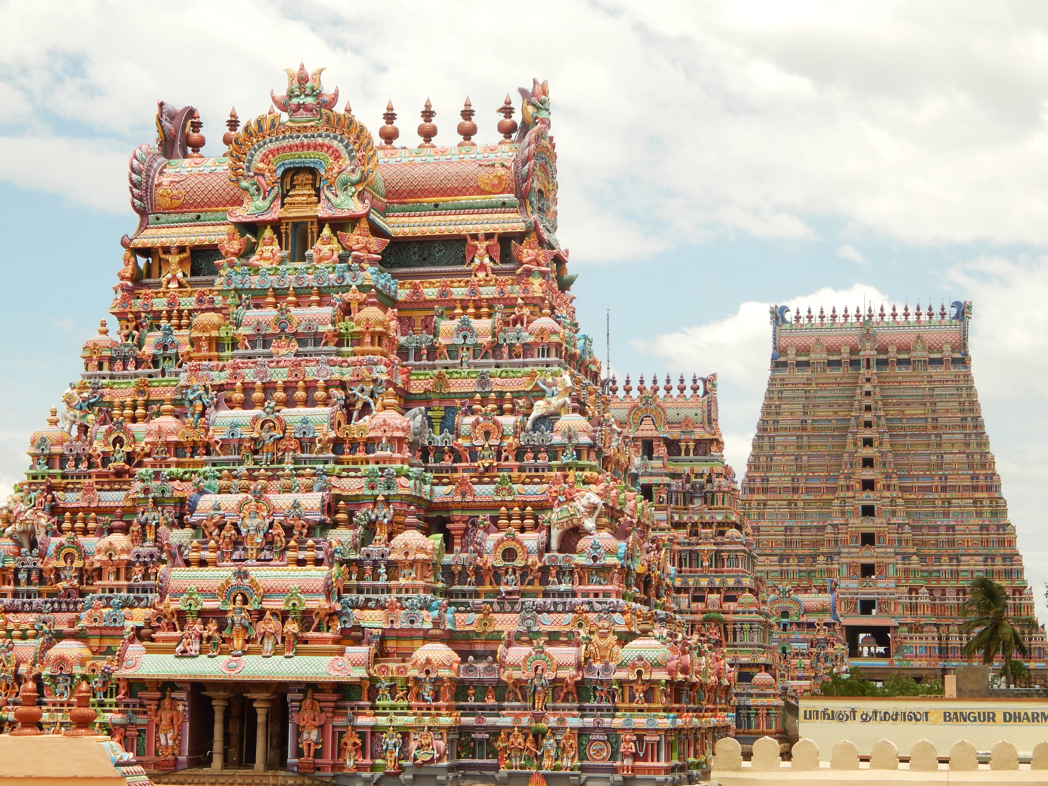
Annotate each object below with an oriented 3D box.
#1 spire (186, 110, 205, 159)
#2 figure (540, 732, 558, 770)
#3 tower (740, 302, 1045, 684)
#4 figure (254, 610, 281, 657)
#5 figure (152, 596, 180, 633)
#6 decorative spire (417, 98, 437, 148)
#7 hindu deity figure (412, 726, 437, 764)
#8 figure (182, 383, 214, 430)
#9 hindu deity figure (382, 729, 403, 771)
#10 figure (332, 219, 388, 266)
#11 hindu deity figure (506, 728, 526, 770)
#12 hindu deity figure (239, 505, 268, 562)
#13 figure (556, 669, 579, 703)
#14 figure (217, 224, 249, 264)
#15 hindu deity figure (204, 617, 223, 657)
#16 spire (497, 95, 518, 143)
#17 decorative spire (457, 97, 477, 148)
[{"bbox_3d":[-10.286,-8.095,65.363,0.615,1.651,0.615,-1,-9,13],"label":"spire"},{"bbox_3d":[0.693,9.930,57.973,0.485,1.113,0.400,-1,-9,11],"label":"figure"},{"bbox_3d":[51.851,22.063,314.035,51.500,72.000,30.000,-1,-9,11],"label":"tower"},{"bbox_3d":[-7.345,6.899,59.869,0.751,1.338,0.450,-1,-9,11],"label":"figure"},{"bbox_3d":[-9.552,5.906,55.705,0.720,0.989,0.480,-1,-9,13],"label":"figure"},{"bbox_3d":[-2.958,-8.225,63.685,0.599,1.635,0.599,1,-8,0],"label":"decorative spire"},{"bbox_3d":[-2.781,9.895,58.645,0.691,1.103,0.500,-1,-9,11],"label":"hindu deity figure"},{"bbox_3d":[-9.180,0.369,58.847,0.768,1.294,0.528,-1,-9,13],"label":"figure"},{"bbox_3d":[-3.717,10.043,58.904,0.605,1.270,0.450,-1,-9,11],"label":"hindu deity figure"},{"bbox_3d":[-5.049,-4.678,64.473,1.869,1.344,0.850,5,-10,-28],"label":"figure"},{"bbox_3d":[-0.200,9.188,54.033,0.426,1.096,0.360,-1,-9,13],"label":"hindu deity figure"},{"bbox_3d":[-7.982,4.118,61.622,0.843,1.739,0.550,-1,-9,11],"label":"hindu deity figure"},{"bbox_3d":[1.184,8.041,57.317,0.634,0.904,0.500,-1,-9,13],"label":"figure"},{"bbox_3d":[-8.354,-4.301,59.959,0.720,1.134,1.104,6,-10,-32],"label":"figure"},{"bbox_3d":[-8.115,6.382,54.634,0.347,1.028,0.360,-1,-9,13],"label":"hindu deity figure"},{"bbox_3d":[-0.551,-9.034,68.528,0.699,1.608,0.699,1,-8,0],"label":"spire"},{"bbox_3d":[-1.727,-8.200,63.396,0.596,1.654,0.596,1,-8,0],"label":"decorative spire"}]

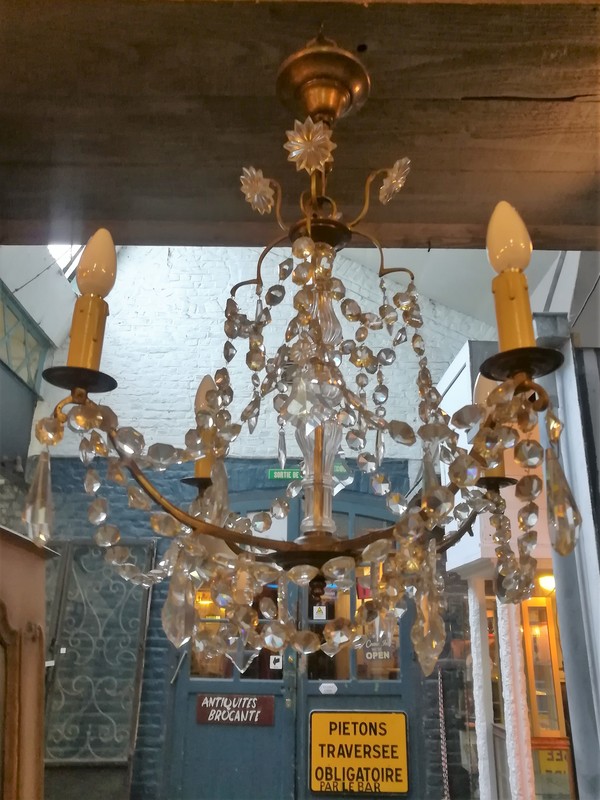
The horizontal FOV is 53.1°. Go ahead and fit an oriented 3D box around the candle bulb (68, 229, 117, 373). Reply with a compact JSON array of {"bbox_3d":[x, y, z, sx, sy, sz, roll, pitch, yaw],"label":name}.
[{"bbox_3d":[-0.186,-0.090,0.541,0.035,0.152,0.035,7,-21,-17],"label":"candle bulb"}]

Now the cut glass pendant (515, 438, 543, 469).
[{"bbox_3d":[0.168,0.039,0.442,0.021,0.022,0.012,-5,-21,17],"label":"cut glass pendant"}]

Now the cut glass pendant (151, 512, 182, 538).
[{"bbox_3d":[-0.102,0.095,0.457,0.022,0.020,0.013,5,-20,-9],"label":"cut glass pendant"}]

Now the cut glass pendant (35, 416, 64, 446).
[{"bbox_3d":[-0.195,0.025,0.468,0.022,0.022,0.011,10,-21,-22],"label":"cut glass pendant"}]

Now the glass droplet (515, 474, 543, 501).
[{"bbox_3d":[0.179,0.069,0.471,0.021,0.022,0.011,-1,-20,6],"label":"glass droplet"}]

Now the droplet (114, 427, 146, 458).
[{"bbox_3d":[-0.132,0.033,0.467,0.023,0.022,0.011,7,-20,-15],"label":"droplet"}]

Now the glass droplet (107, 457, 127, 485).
[{"bbox_3d":[-0.141,0.055,0.463,0.011,0.022,0.022,-7,-21,22],"label":"glass droplet"}]

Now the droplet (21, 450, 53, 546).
[{"bbox_3d":[-0.203,0.076,0.466,0.024,0.074,0.019,9,-21,-19],"label":"droplet"}]

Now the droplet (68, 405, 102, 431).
[{"bbox_3d":[-0.170,0.015,0.474,0.022,0.022,0.011,8,-21,-19],"label":"droplet"}]

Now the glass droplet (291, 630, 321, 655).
[{"bbox_3d":[0.004,0.191,0.472,0.022,0.022,0.011,1,-55,1],"label":"glass droplet"}]

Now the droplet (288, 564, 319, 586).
[{"bbox_3d":[0.003,0.124,0.424,0.022,0.021,0.011,1,-65,1],"label":"droplet"}]

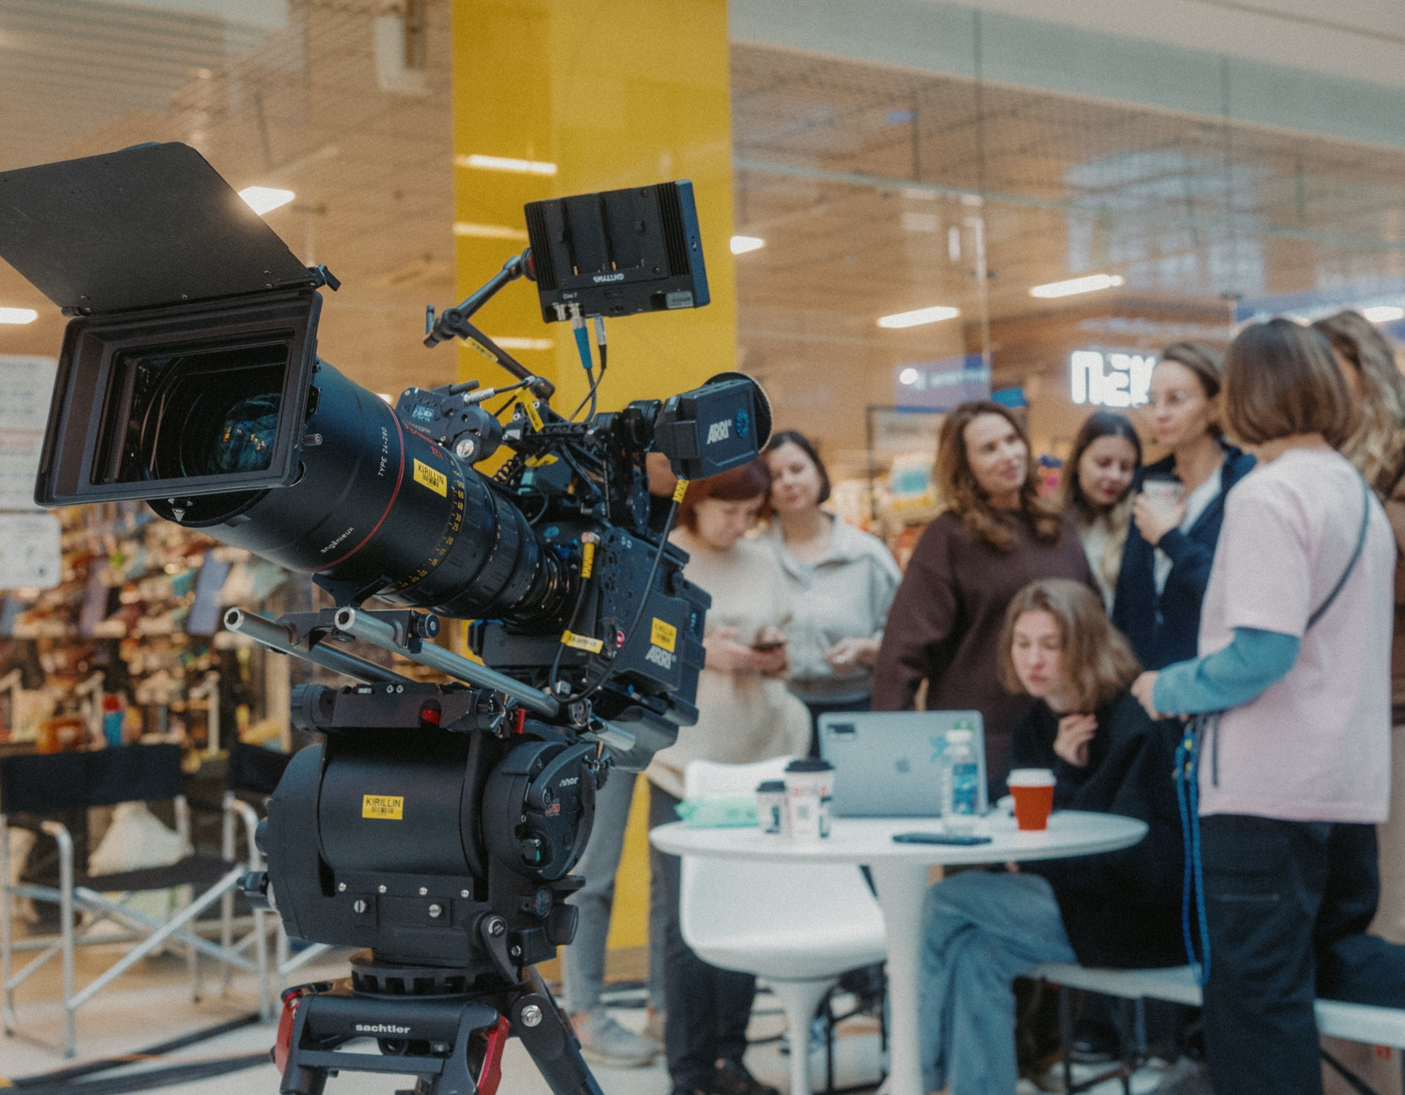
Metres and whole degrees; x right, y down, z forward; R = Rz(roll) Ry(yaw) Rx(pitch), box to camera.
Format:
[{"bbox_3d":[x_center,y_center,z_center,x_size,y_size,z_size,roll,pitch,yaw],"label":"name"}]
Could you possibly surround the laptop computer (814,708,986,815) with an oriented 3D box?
[{"bbox_3d":[0.418,0.426,3.637,0.310,0.210,0.291,-2,-3,13],"label":"laptop computer"}]

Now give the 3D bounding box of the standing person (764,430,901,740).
[{"bbox_3d":[0.332,0.511,4.888,0.460,1.630,0.340,-2,-3,20],"label":"standing person"}]

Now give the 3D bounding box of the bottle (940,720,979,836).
[{"bbox_3d":[0.460,0.409,3.266,0.067,0.202,0.067,-1,-3,0],"label":"bottle"}]

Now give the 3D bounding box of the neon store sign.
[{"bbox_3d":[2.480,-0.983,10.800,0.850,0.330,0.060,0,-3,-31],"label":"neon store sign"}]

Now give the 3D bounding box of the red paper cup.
[{"bbox_3d":[0.593,0.450,3.290,0.089,0.115,0.089,-1,-3,0],"label":"red paper cup"}]

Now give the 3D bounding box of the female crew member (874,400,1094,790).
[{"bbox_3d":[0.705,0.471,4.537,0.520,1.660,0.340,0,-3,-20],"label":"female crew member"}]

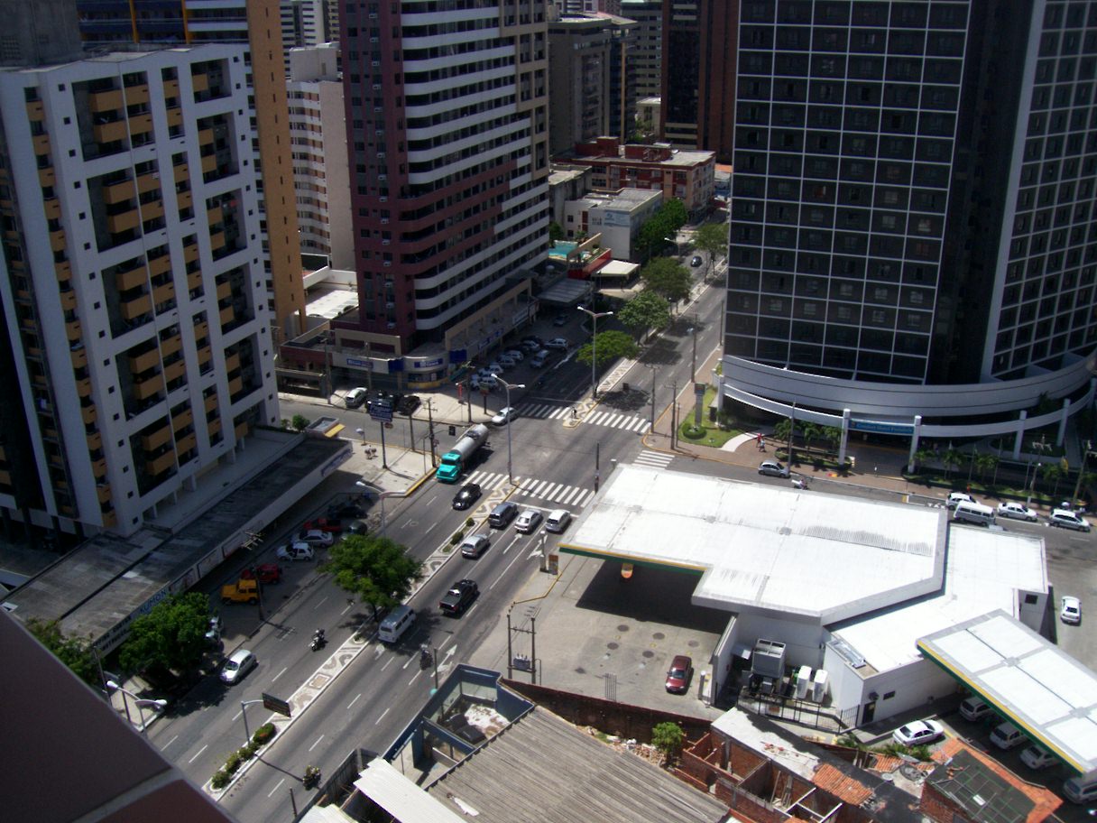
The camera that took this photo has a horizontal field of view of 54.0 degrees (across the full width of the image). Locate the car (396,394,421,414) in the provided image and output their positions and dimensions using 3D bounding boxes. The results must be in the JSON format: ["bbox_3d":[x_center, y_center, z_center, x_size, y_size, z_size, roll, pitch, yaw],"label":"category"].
[{"bbox_3d":[-20.160,-1.060,155.230,1.720,1.450,4.300,6,24,16],"label":"car"}]

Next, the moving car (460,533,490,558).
[{"bbox_3d":[-7.546,14.002,113.895,1.700,1.520,4.150,7,23,20],"label":"moving car"}]

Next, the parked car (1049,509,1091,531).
[{"bbox_3d":[56.957,11.798,117.627,4.150,1.500,1.700,9,25,21],"label":"parked car"}]

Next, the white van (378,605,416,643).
[{"bbox_3d":[-13.815,19.612,99.263,1.720,2.000,4.450,7,23,20],"label":"white van"}]

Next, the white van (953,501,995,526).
[{"bbox_3d":[46.824,11.155,118.612,4.500,2.000,1.740,9,25,21],"label":"white van"}]

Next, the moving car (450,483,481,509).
[{"bbox_3d":[-9.358,9.653,124.047,1.730,1.460,4.450,9,25,21],"label":"moving car"}]

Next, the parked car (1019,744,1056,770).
[{"bbox_3d":[38.181,25.886,82.227,4.150,1.430,1.680,-10,23,-22],"label":"parked car"}]

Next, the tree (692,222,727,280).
[{"bbox_3d":[31.550,-31.420,213.910,8.200,11.000,8.200,9,25,21],"label":"tree"}]

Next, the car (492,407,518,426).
[{"bbox_3d":[-5.946,0.445,145.729,1.670,1.440,4.150,14,27,30],"label":"car"}]

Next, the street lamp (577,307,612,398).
[{"bbox_3d":[6.533,-7.970,153.296,5.000,13.075,0.350,8,23,20],"label":"street lamp"}]

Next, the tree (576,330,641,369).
[{"bbox_3d":[7.880,-6.660,157.450,9.200,9.500,8.800,9,25,21],"label":"tree"}]

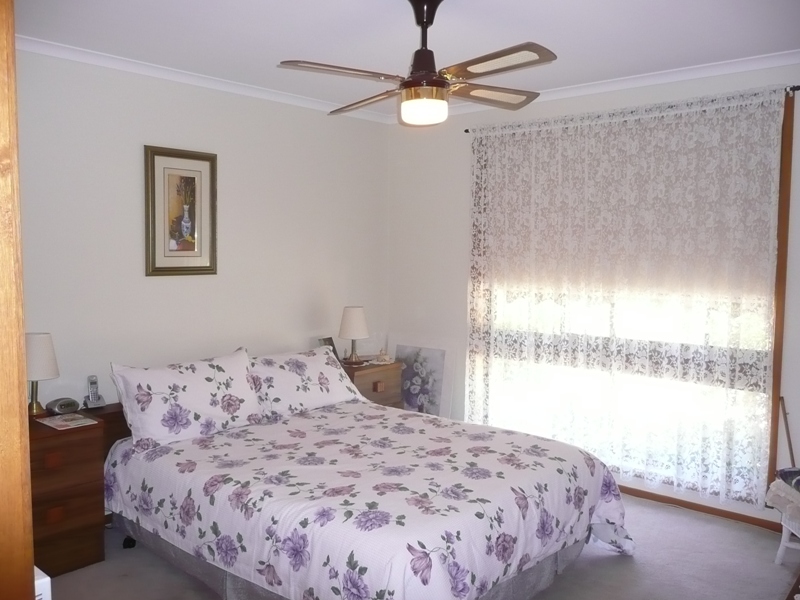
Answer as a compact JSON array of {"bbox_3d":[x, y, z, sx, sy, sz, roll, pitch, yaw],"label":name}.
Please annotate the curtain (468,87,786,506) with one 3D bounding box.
[{"bbox_3d":[1.158,-0.056,3.809,1.878,2.089,0.080,5,7,42],"label":"curtain"}]

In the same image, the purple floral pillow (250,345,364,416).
[{"bbox_3d":[-0.578,0.470,3.798,0.720,0.440,0.170,-5,-33,-48],"label":"purple floral pillow"}]

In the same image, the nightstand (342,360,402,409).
[{"bbox_3d":[-0.305,0.754,4.455,0.470,0.650,0.475,5,7,42],"label":"nightstand"}]

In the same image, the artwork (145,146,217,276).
[{"bbox_3d":[-1.241,-0.493,3.694,0.030,0.708,0.449,5,7,42],"label":"artwork"}]

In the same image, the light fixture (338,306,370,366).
[{"bbox_3d":[-0.314,0.239,4.412,0.210,0.386,0.210,1,5,0],"label":"light fixture"}]

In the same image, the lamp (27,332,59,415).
[{"bbox_3d":[-1.718,0.343,3.041,0.210,0.386,0.210,5,7,42],"label":"lamp"}]

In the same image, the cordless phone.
[{"bbox_3d":[-1.554,0.471,3.301,0.080,0.158,0.097,5,7,42],"label":"cordless phone"}]

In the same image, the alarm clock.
[{"bbox_3d":[-1.624,0.497,3.117,0.100,0.068,0.140,4,6,32],"label":"alarm clock"}]

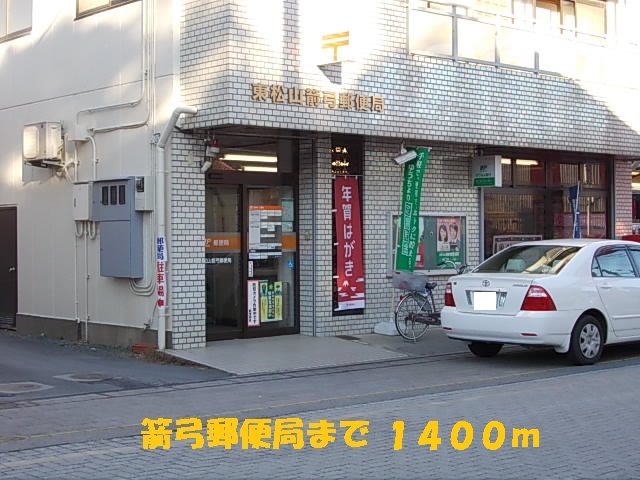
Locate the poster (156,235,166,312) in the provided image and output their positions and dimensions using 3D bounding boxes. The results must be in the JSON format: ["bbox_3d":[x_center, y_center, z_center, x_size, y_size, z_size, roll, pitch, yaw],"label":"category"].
[{"bbox_3d":[-1.896,0.401,13.286,0.130,0.890,0.070,0,0,-6],"label":"poster"}]

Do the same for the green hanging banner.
[{"bbox_3d":[1.319,-0.418,15.730,0.470,1.760,0.070,9,-6,-41],"label":"green hanging banner"}]

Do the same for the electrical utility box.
[{"bbox_3d":[-2.558,-0.148,14.040,0.230,1.270,0.910,-1,0,-41],"label":"electrical utility box"}]

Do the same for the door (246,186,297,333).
[{"bbox_3d":[-0.640,0.276,14.782,0.870,1.990,0.060,-1,0,-41],"label":"door"}]

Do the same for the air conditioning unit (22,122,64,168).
[{"bbox_3d":[-3.815,-1.299,15.285,0.280,0.550,0.660,-1,0,-41],"label":"air conditioning unit"}]

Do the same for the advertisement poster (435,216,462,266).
[{"bbox_3d":[1.921,0.030,16.459,0.530,0.730,0.020,-1,0,-41],"label":"advertisement poster"}]

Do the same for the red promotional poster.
[{"bbox_3d":[0.388,0.048,15.112,0.560,1.820,0.050,-1,0,-41],"label":"red promotional poster"}]

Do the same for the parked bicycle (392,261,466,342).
[{"bbox_3d":[1.659,0.837,15.499,1.780,1.080,0.560,-1,0,-41],"label":"parked bicycle"}]

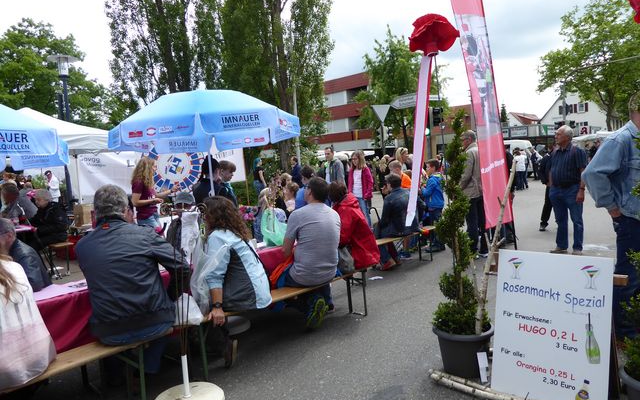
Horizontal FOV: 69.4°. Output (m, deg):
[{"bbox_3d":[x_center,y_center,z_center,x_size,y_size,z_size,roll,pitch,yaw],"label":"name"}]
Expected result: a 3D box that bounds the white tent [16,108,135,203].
[{"bbox_3d":[-6.291,-0.542,10.181,3.000,3.150,3.000,-5,5,-17],"label":"white tent"}]

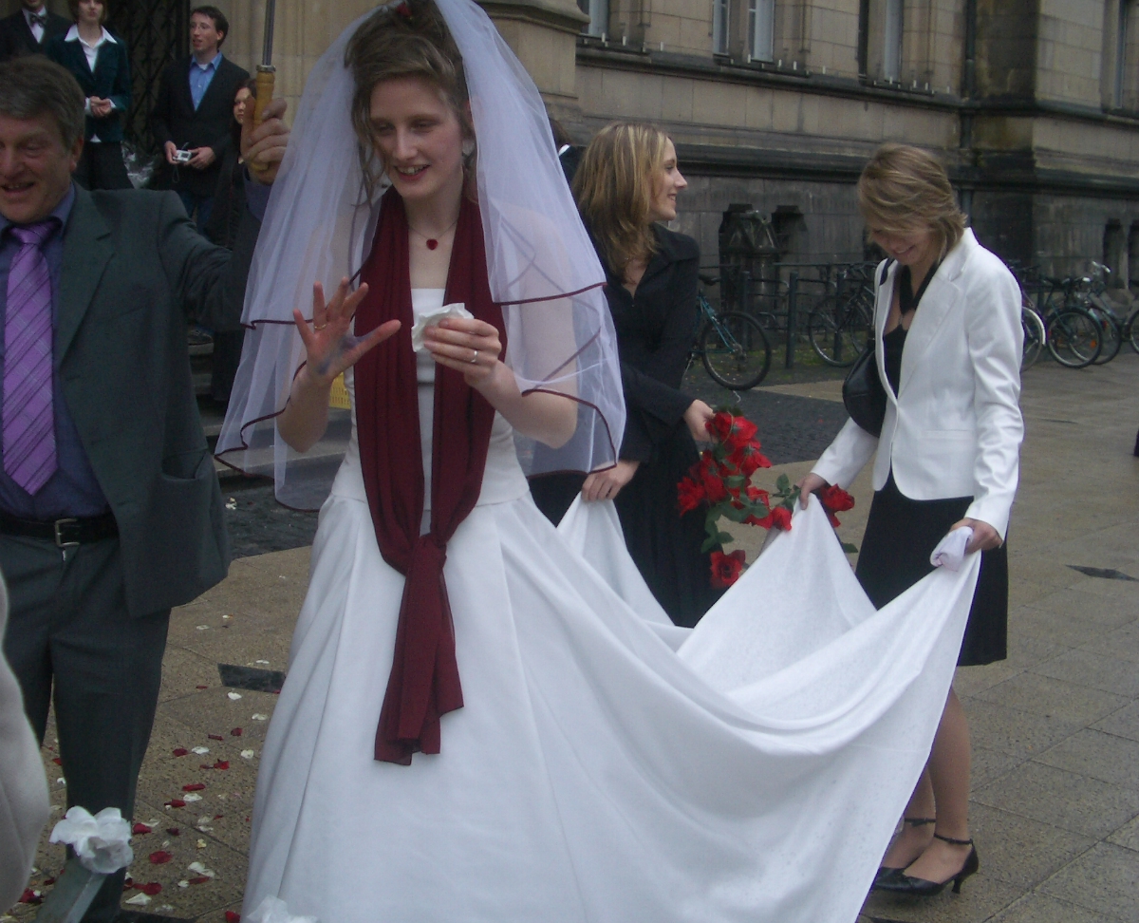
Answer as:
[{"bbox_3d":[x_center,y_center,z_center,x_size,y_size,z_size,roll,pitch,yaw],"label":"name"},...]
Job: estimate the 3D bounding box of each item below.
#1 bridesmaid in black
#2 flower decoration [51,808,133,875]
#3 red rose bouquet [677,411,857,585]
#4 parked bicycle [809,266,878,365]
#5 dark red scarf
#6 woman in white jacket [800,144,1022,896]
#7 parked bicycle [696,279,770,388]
[{"bbox_3d":[0.140,0.050,3.720,0.470,1.710,0.390,-2,10,-19],"label":"bridesmaid in black"},{"bbox_3d":[-0.593,0.469,1.900,0.100,0.075,0.090,-2,10,-16],"label":"flower decoration"},{"bbox_3d":[0.448,0.082,3.480,0.400,0.400,0.260,0,9,-6],"label":"red rose bouquet"},{"bbox_3d":[3.090,-1.369,14.950,1.750,1.060,0.570,9,12,39],"label":"parked bicycle"},{"bbox_3d":[-0.208,0.022,2.280,0.230,0.860,0.250,2,9,4],"label":"dark red scarf"},{"bbox_3d":[0.750,0.153,3.390,0.440,1.650,0.430,-5,11,-31],"label":"woman in white jacket"},{"bbox_3d":[1.070,-1.203,13.800,1.720,1.030,0.580,9,12,39],"label":"parked bicycle"}]

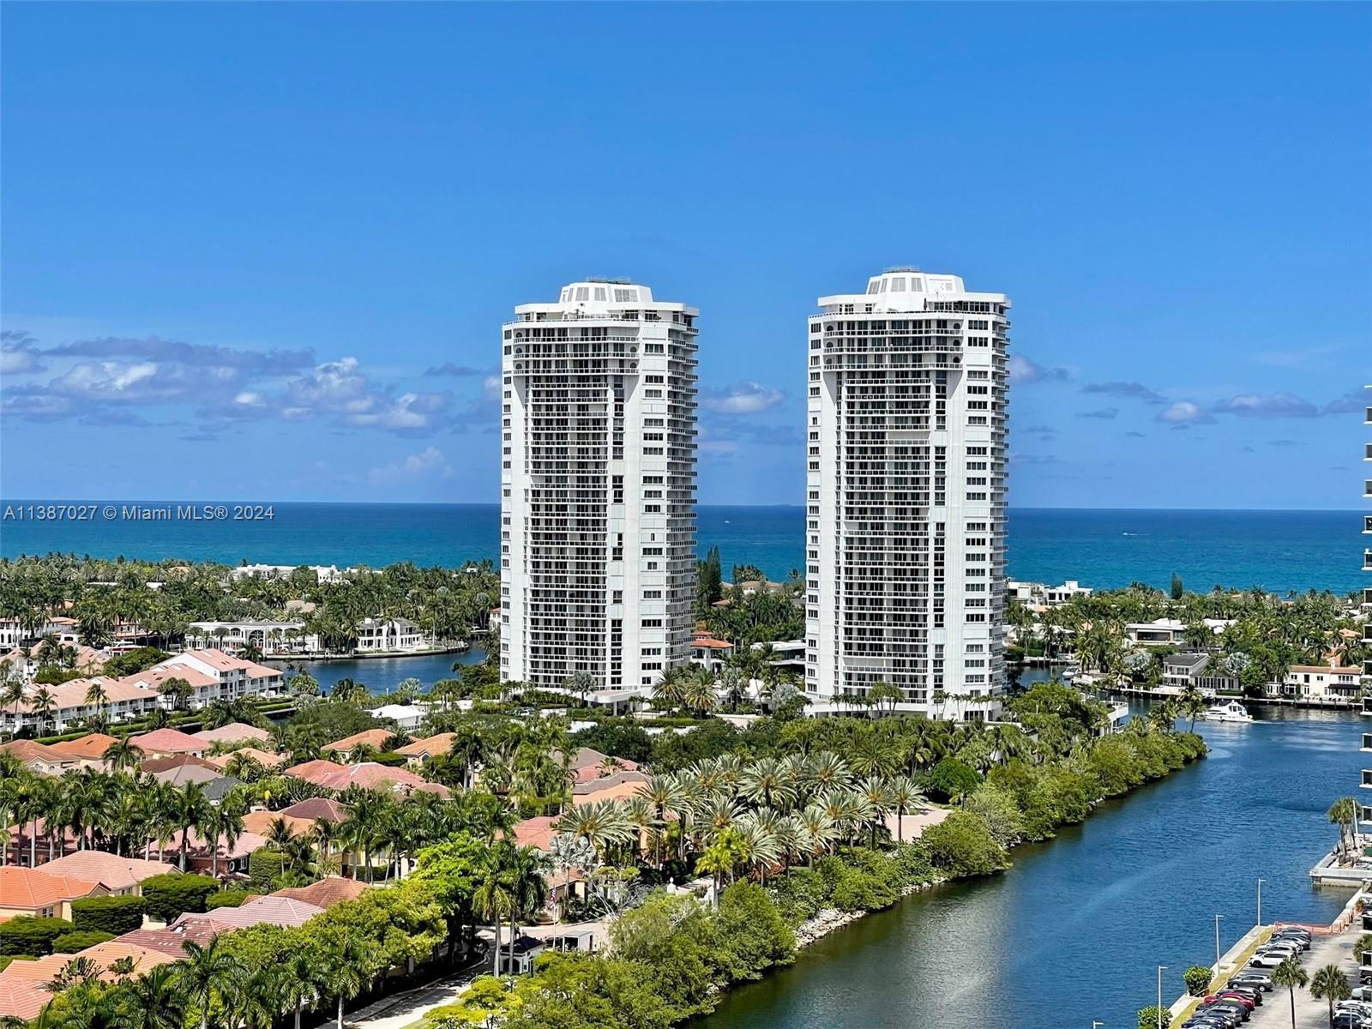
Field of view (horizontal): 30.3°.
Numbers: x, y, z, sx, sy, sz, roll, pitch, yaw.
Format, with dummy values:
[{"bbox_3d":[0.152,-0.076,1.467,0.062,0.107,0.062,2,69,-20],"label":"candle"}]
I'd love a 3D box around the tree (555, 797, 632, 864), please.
[{"bbox_3d":[-12.256,43.002,335.300,10.200,11.050,10.200,0,0,0],"label":"tree"}]

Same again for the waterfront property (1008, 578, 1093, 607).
[{"bbox_3d":[155.701,34.472,1095.000,33.000,12.500,23.000,1,0,23],"label":"waterfront property"}]

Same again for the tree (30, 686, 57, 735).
[{"bbox_3d":[-130.330,40.047,515.022,5.200,10.230,5.200,0,0,0],"label":"tree"}]

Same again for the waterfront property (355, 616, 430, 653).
[{"bbox_3d":[-95.354,37.896,818.024,19.500,10.600,14.000,0,0,-18],"label":"waterfront property"}]

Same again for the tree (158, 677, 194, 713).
[{"bbox_3d":[-119.156,41.949,591.780,8.500,8.130,7.800,0,0,0],"label":"tree"}]

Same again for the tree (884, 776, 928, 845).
[{"bbox_3d":[31.561,42.582,364.739,6.300,9.940,6.300,0,0,0],"label":"tree"}]

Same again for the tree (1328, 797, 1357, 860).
[{"bbox_3d":[92.837,44.486,358.692,4.090,9.090,4.100,0,0,0],"label":"tree"}]

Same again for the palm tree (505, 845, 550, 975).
[{"bbox_3d":[-17.157,42.010,269.786,5.240,13.910,5.240,0,0,0],"label":"palm tree"}]

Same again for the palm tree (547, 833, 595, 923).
[{"bbox_3d":[-14.006,43.501,305.478,6.330,10.460,6.330,0,0,0],"label":"palm tree"}]

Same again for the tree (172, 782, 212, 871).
[{"bbox_3d":[-62.170,40.362,318.332,5.200,13.590,5.200,0,0,0],"label":"tree"}]

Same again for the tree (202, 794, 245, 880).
[{"bbox_3d":[-57.380,40.871,313.468,5.300,12.720,5.300,0,0,0],"label":"tree"}]

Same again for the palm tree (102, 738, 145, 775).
[{"bbox_3d":[-95.618,42.568,431.421,6.930,9.480,6.930,0,0,0],"label":"palm tree"}]

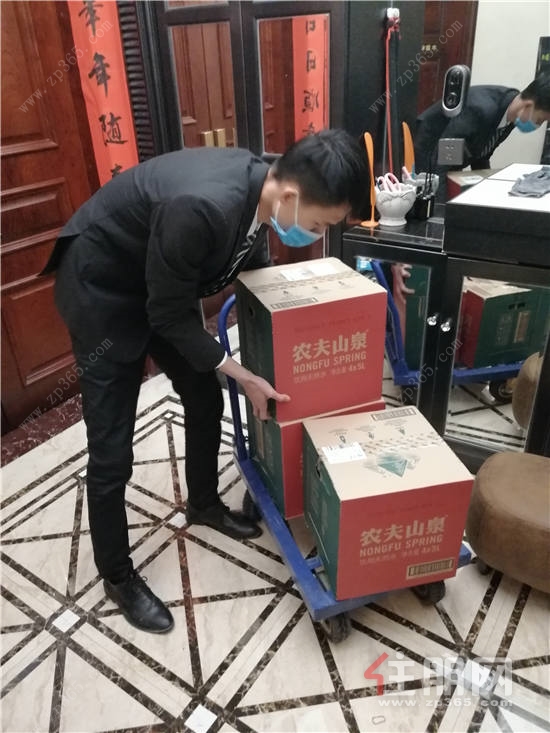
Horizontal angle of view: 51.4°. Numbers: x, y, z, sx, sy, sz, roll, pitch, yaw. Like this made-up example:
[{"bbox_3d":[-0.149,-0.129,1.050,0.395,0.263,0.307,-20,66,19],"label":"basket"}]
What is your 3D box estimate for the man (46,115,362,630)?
[{"bbox_3d":[-0.174,0.047,1.545,0.750,1.250,0.640,3,29,9],"label":"man"}]

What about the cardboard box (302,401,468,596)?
[{"bbox_3d":[0.285,0.362,1.568,0.335,0.338,0.328,-7,29,-10],"label":"cardboard box"}]

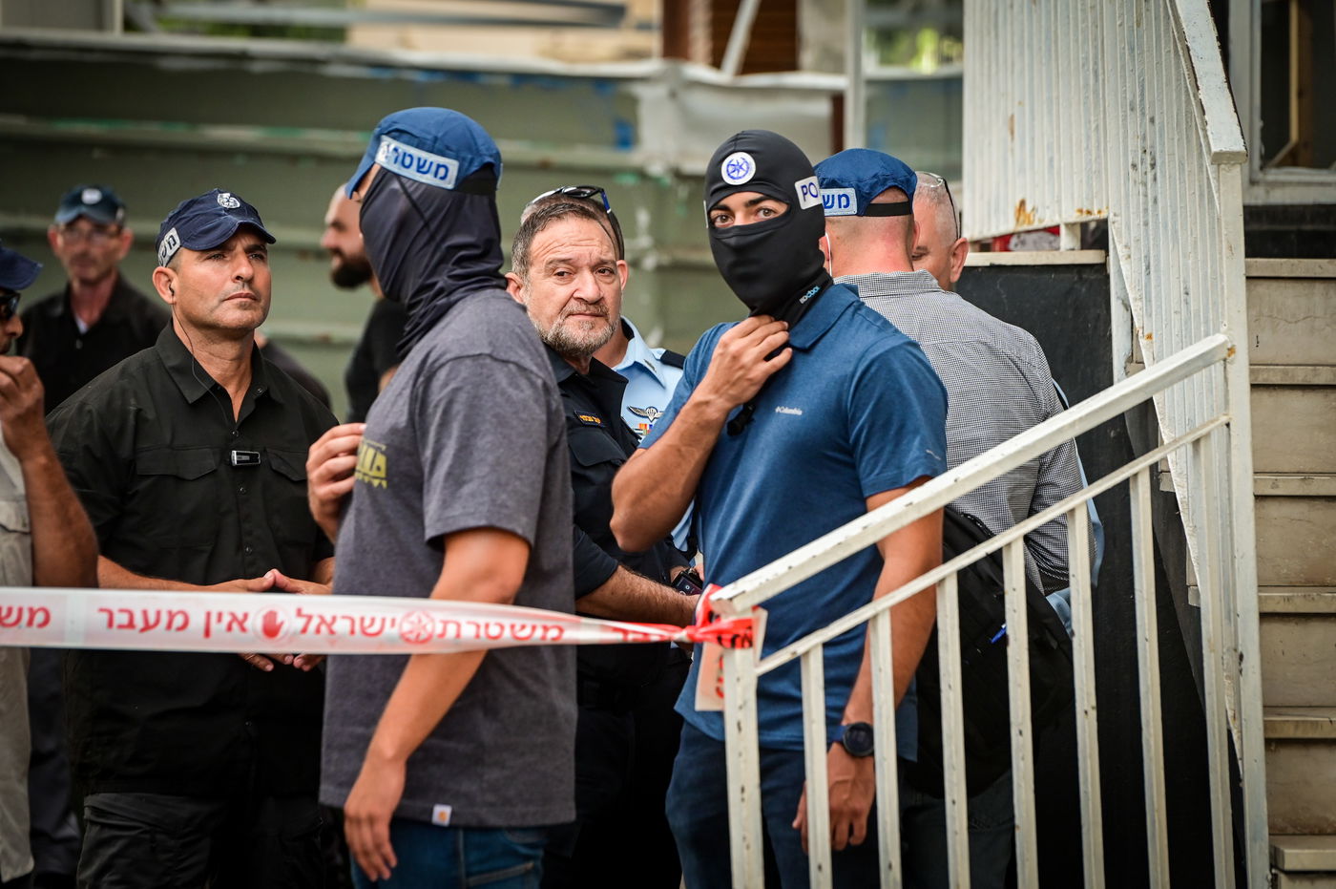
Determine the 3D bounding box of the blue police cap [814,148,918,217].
[{"bbox_3d":[0.287,-0.390,10.600,0.175,0.130,0.260,-1,1,-22],"label":"blue police cap"}]

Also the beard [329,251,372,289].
[{"bbox_3d":[-0.630,-0.358,14.300,0.110,0.095,0.140,-1,1,-12],"label":"beard"}]

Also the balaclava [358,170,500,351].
[{"bbox_3d":[-0.326,-0.249,9.600,0.230,0.265,0.190,0,2,42],"label":"balaclava"}]

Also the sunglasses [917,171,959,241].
[{"bbox_3d":[0.372,-0.363,11.000,0.145,0.050,0.150,0,-44,25],"label":"sunglasses"}]

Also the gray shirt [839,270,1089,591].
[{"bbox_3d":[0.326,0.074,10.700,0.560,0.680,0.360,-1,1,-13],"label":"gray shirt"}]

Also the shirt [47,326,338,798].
[{"bbox_3d":[-0.756,0.187,11.250,0.520,0.750,0.330,-1,1,-24],"label":"shirt"}]

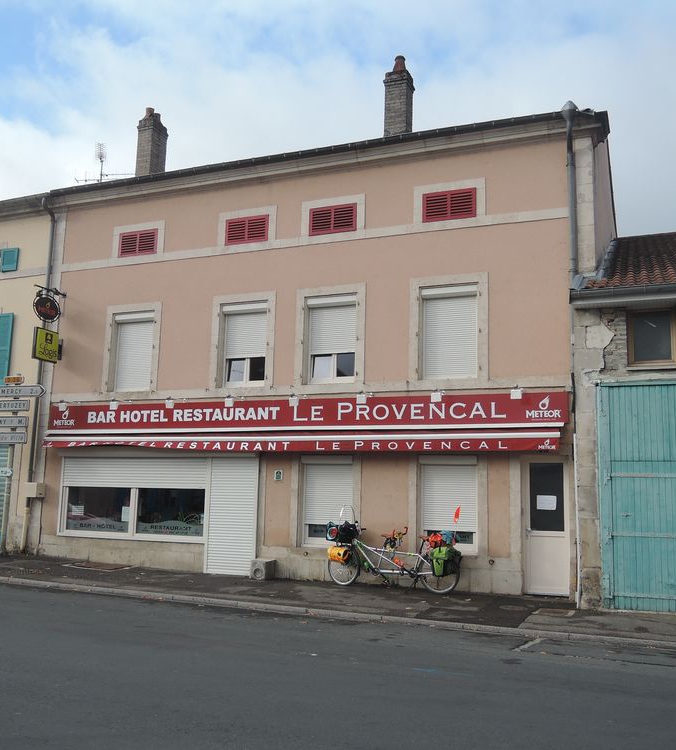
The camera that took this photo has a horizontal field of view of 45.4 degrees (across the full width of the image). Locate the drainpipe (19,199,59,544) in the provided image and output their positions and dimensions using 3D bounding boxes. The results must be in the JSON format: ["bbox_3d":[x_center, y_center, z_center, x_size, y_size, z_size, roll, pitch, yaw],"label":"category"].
[{"bbox_3d":[-6.615,-0.092,17.925,0.140,7.845,0.280,-2,-10,23],"label":"drainpipe"}]

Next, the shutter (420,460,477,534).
[{"bbox_3d":[1.998,2.144,14.450,1.025,1.329,0.120,-2,-10,22],"label":"shutter"}]

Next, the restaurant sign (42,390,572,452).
[{"bbox_3d":[-1.264,0.981,15.596,11.050,1.040,0.420,-2,-10,22],"label":"restaurant sign"}]

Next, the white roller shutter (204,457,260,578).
[{"bbox_3d":[-2.101,2.786,15.973,1.066,2.260,0.100,-2,-10,22],"label":"white roller shutter"}]

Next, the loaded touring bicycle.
[{"bbox_3d":[0.945,2.990,14.069,2.480,1.440,0.650,-4,-10,29],"label":"loaded touring bicycle"}]

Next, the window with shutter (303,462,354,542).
[{"bbox_3d":[-0.185,2.374,15.111,1.054,1.668,0.180,-2,-10,23],"label":"window with shutter"}]

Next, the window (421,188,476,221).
[{"bbox_3d":[2.065,-3.141,14.989,1.024,0.558,0.100,-2,-10,23],"label":"window"}]

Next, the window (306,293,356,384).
[{"bbox_3d":[-0.095,-0.694,15.635,1.072,1.667,0.190,-2,-10,23],"label":"window"}]

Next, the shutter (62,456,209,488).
[{"bbox_3d":[-4.262,2.015,16.741,3.619,0.636,0.120,-2,-10,23],"label":"shutter"}]

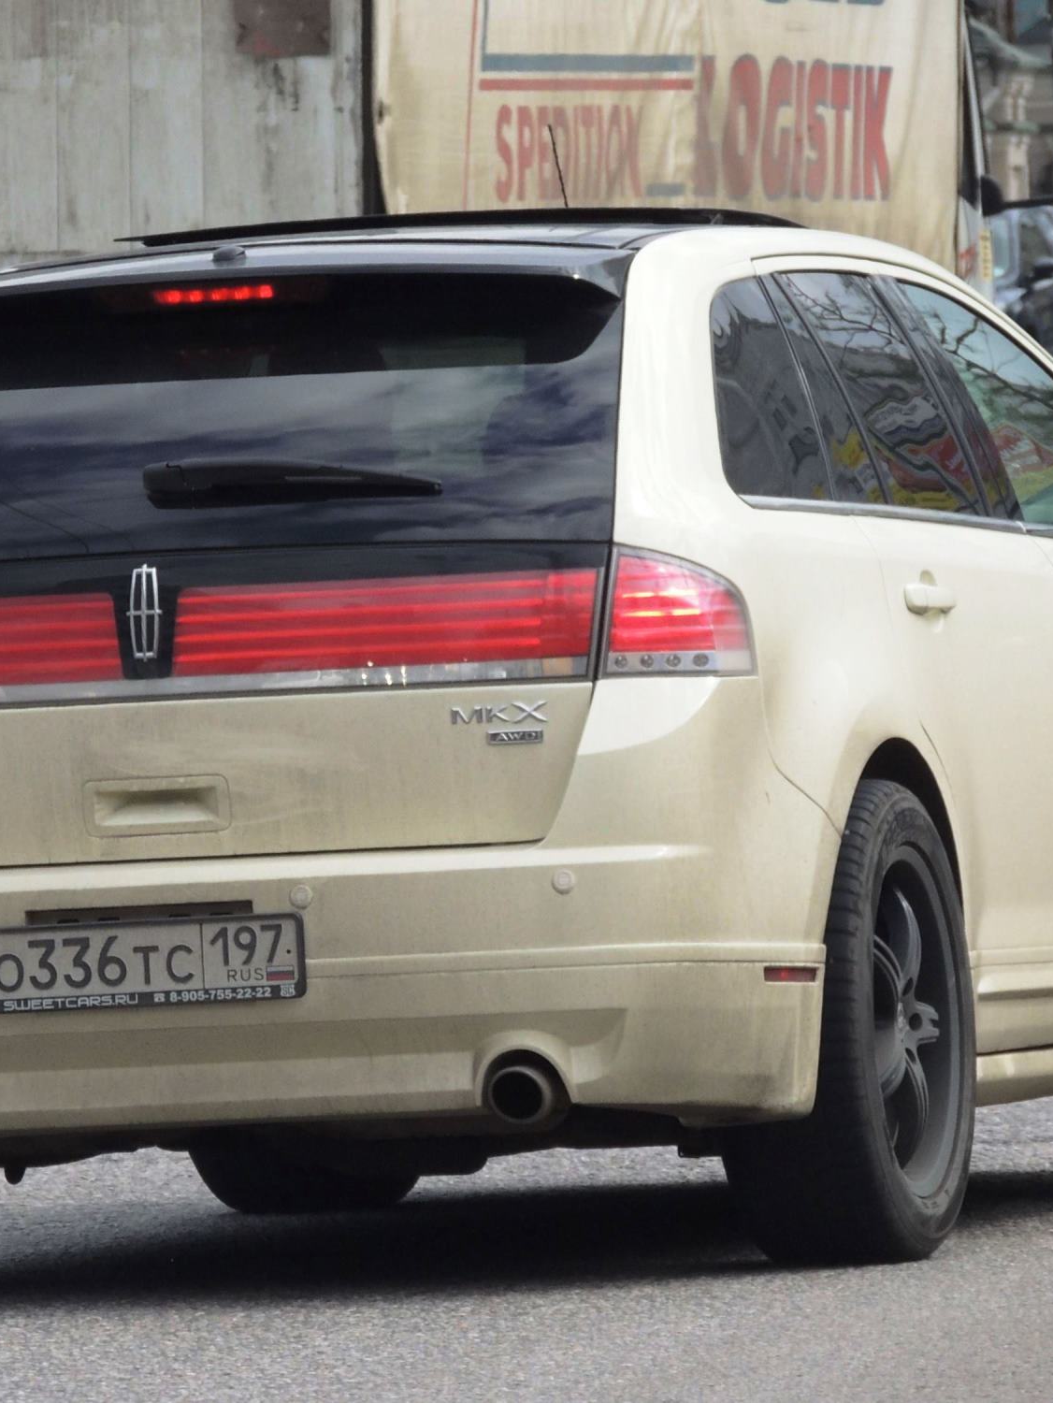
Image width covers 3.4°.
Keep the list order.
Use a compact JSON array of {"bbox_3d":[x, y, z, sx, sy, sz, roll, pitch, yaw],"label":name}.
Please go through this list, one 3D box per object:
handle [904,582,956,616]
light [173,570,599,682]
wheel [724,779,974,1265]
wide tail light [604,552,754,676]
[{"bbox_3d":[0.638,-0.160,27.719,0.045,0.045,0.220,-3,0,16],"label":"handle"},{"bbox_3d":[-0.217,-0.103,26.902,0.650,0.160,0.110,-3,0,11],"label":"light"},{"bbox_3d":[0.488,0.495,27.448,0.250,0.745,0.745,-3,0,16],"label":"wheel"},{"bbox_3d":[0.233,-0.132,26.931,0.235,0.190,0.165,-3,0,-2],"label":"wide tail light"}]

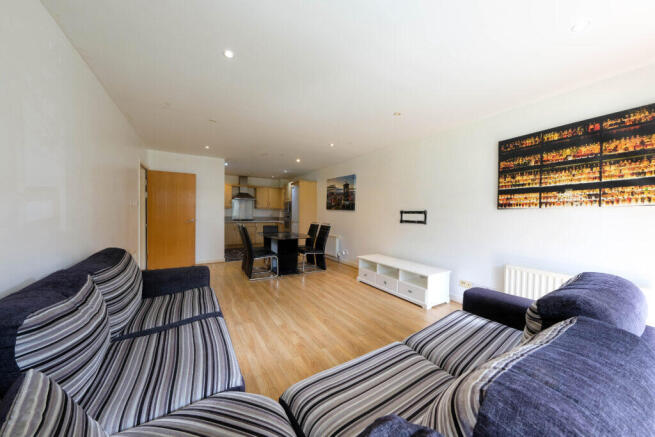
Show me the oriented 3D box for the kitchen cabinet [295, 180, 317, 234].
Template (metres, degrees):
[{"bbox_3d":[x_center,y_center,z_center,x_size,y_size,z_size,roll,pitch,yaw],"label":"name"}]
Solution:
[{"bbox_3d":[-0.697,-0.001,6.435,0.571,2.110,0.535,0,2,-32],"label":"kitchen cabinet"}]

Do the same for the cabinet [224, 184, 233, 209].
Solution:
[{"bbox_3d":[-3.192,-0.697,6.845,0.420,0.720,0.330,0,1,-31],"label":"cabinet"}]

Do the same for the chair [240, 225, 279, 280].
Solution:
[{"bbox_3d":[-1.302,0.609,4.138,0.650,0.960,0.440,0,1,-31],"label":"chair"}]

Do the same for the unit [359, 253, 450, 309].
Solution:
[{"bbox_3d":[1.125,0.930,3.466,0.485,0.440,1.390,0,1,-31],"label":"unit"}]

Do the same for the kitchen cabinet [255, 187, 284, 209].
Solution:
[{"bbox_3d":[-2.039,-0.684,7.568,0.960,0.710,0.330,0,1,-31],"label":"kitchen cabinet"}]

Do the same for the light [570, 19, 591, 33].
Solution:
[{"bbox_3d":[1.674,-1.277,1.445,0.085,0.025,0.085,0,1,-31],"label":"light"}]

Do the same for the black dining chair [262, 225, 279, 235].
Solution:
[{"bbox_3d":[-1.365,0.599,5.351,0.430,0.940,0.620,0,1,-31],"label":"black dining chair"}]

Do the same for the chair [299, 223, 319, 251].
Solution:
[{"bbox_3d":[-0.572,0.608,5.142,0.620,0.950,0.440,0,1,-31],"label":"chair"}]

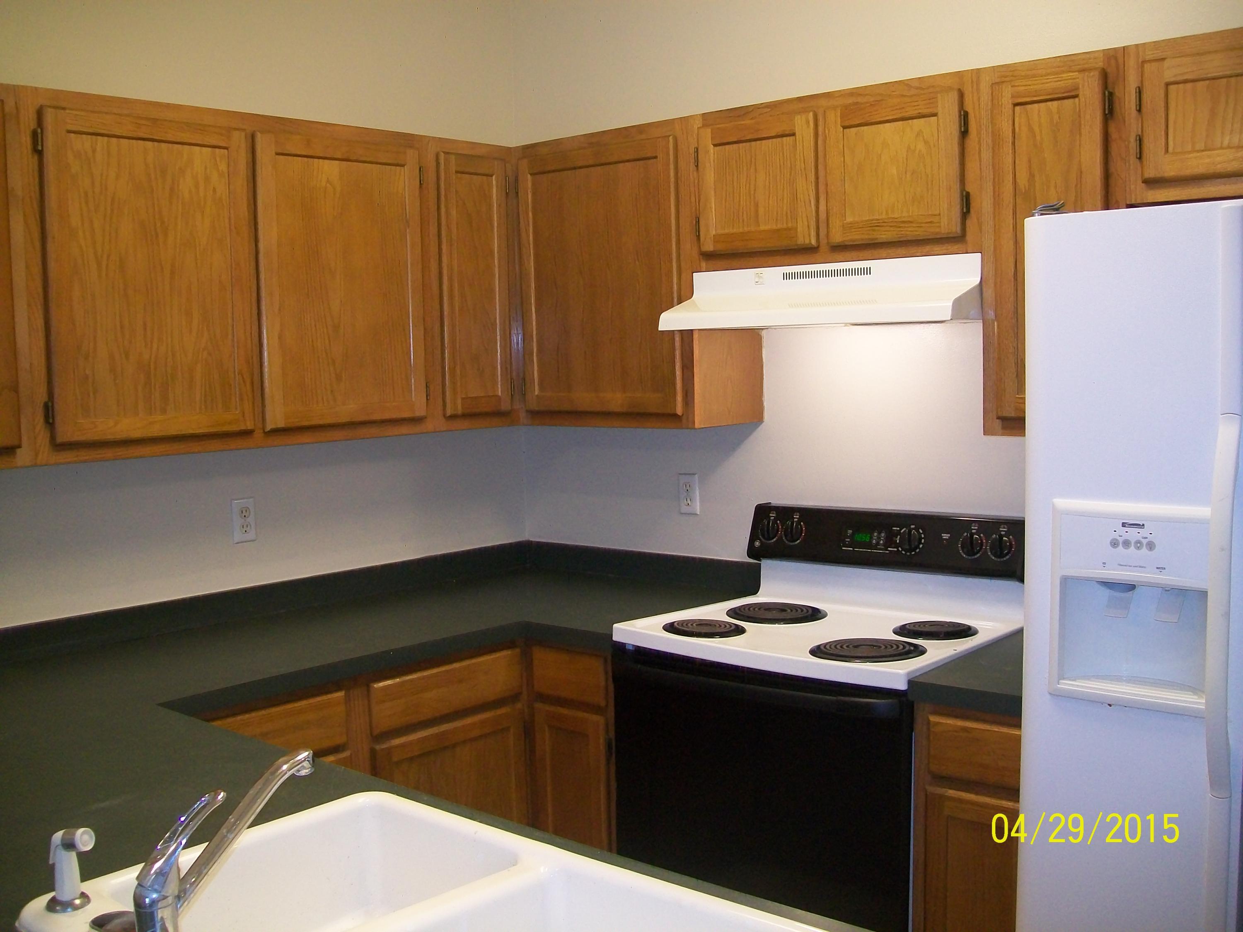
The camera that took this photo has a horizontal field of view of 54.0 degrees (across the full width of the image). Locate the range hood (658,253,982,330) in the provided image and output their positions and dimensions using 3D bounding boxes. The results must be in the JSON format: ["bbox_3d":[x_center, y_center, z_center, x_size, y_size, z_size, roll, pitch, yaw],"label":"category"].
[{"bbox_3d":[0.514,-0.394,2.822,0.756,0.138,0.441,3,7,41],"label":"range hood"}]

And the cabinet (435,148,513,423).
[{"bbox_3d":[-0.498,-0.485,3.352,0.300,0.694,0.239,3,7,41],"label":"cabinet"}]

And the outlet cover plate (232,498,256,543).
[{"bbox_3d":[-0.978,0.142,3.171,0.007,0.115,0.068,3,7,41],"label":"outlet cover plate"}]

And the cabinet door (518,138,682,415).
[{"bbox_3d":[-0.059,-0.486,3.228,0.531,0.692,0.022,3,6,37],"label":"cabinet door"}]

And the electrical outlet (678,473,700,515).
[{"bbox_3d":[0.187,0.080,3.420,0.068,0.117,0.007,3,7,41],"label":"electrical outlet"}]

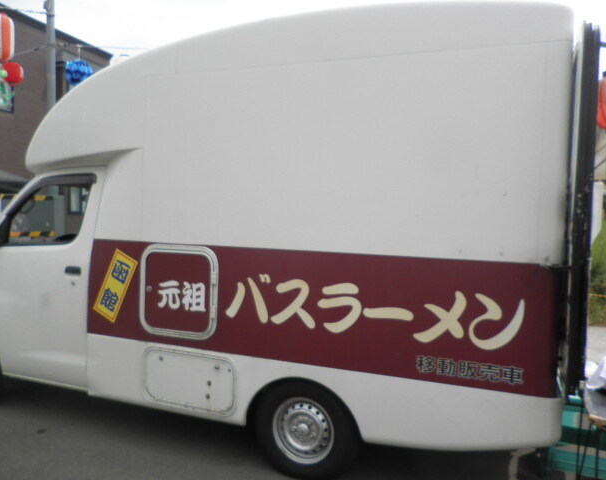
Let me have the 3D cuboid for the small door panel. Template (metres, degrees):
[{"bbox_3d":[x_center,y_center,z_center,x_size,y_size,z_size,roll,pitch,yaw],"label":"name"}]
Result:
[{"bbox_3d":[-0.734,0.303,2.940,0.533,0.539,0.040,3,1,20],"label":"small door panel"}]

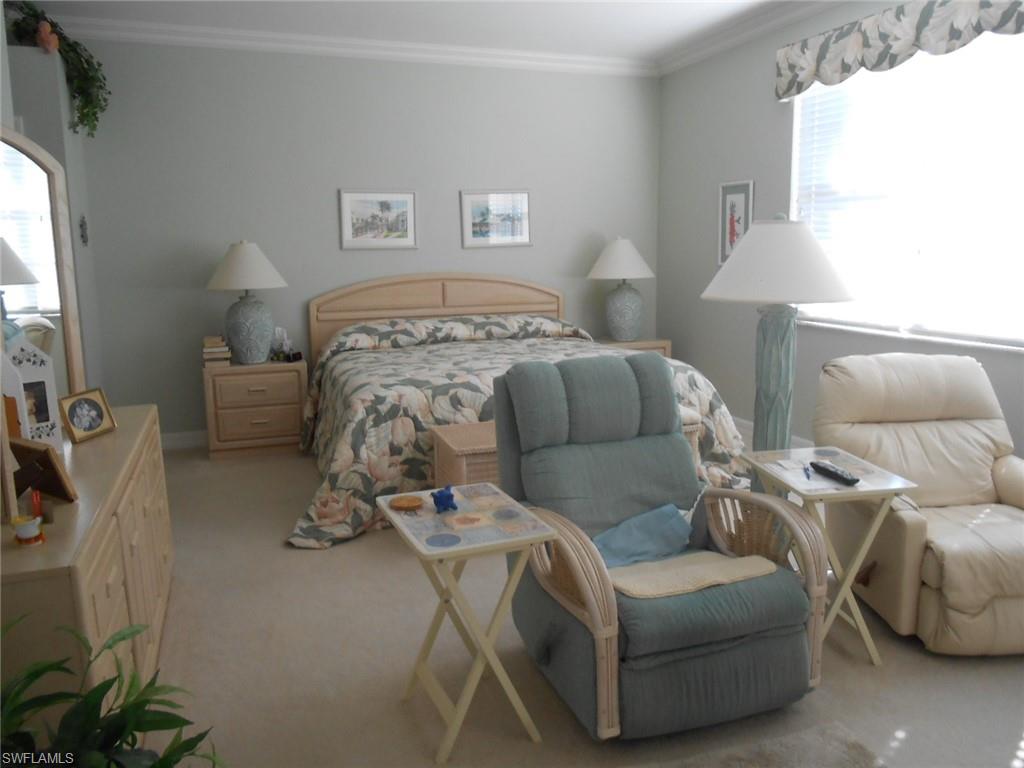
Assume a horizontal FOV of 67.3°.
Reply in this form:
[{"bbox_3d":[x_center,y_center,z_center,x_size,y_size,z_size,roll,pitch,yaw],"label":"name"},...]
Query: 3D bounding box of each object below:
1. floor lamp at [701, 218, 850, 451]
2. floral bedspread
[{"bbox_3d":[1.009,0.112,2.988,0.610,1.475,0.610,-4,10,-19],"label":"floor lamp"},{"bbox_3d":[-0.152,0.087,5.047,2.620,0.890,2.300,-4,10,-19],"label":"floral bedspread"}]

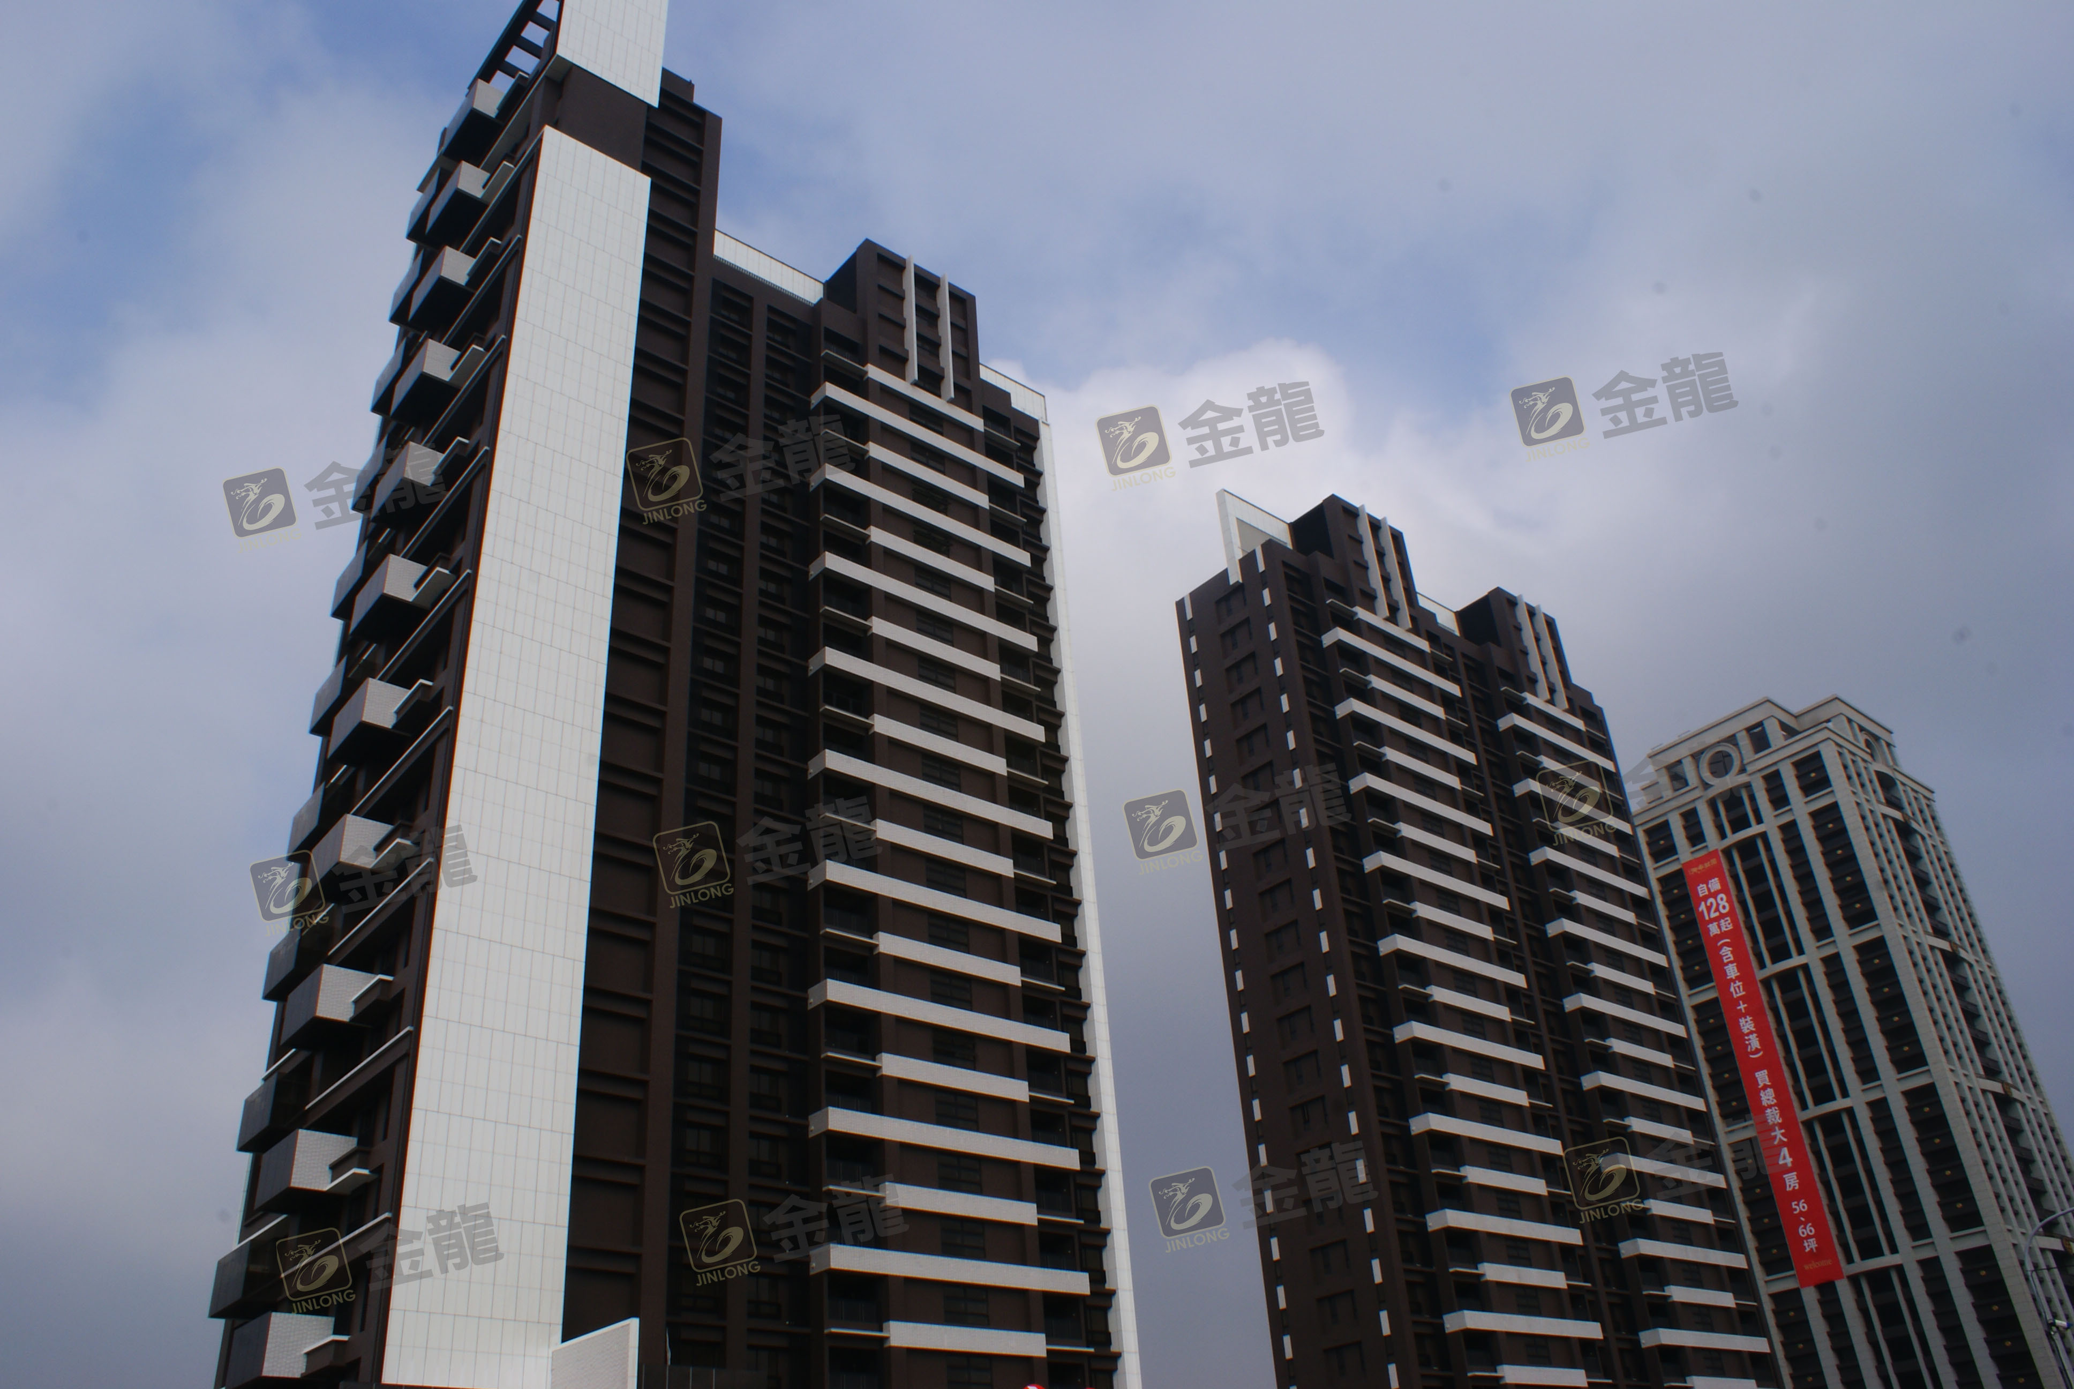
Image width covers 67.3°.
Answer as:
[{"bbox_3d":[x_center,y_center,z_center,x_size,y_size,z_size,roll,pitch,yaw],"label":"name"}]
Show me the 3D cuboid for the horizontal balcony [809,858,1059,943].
[{"bbox_3d":[-5.298,11.932,86.865,16.635,1.073,1.690,21,-39,-37],"label":"horizontal balcony"}]

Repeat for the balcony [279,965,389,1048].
[{"bbox_3d":[-28.096,12.569,62.019,2.304,2.144,3.808,20,-38,-36],"label":"balcony"}]

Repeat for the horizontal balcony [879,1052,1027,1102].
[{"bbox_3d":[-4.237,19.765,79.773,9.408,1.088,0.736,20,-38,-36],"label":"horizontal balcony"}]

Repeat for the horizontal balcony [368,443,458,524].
[{"bbox_3d":[-30.072,-9.841,75.065,2.227,2.144,4.148,21,-39,-37],"label":"horizontal balcony"}]

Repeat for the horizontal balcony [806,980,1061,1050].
[{"bbox_3d":[-4.828,17.272,81.789,15.904,1.088,1.984,20,-38,-36],"label":"horizontal balcony"}]

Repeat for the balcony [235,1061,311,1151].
[{"bbox_3d":[-30.119,16.903,62.519,2.240,2.144,3.904,20,-38,-36],"label":"balcony"}]

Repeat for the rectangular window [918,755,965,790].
[{"bbox_3d":[-5.461,4.663,89.470,2.784,1.760,0.192,20,-38,-36],"label":"rectangular window"}]

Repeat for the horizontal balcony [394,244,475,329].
[{"bbox_3d":[-29.928,-20.308,78.904,1.900,2.080,3.950,21,-40,-36],"label":"horizontal balcony"}]

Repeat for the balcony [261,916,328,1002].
[{"bbox_3d":[-31.118,11.593,66.362,2.132,2.082,4.153,21,-39,-37],"label":"balcony"}]

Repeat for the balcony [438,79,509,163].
[{"bbox_3d":[-30.684,-31.238,85.521,1.900,2.080,3.950,21,-40,-36],"label":"balcony"}]

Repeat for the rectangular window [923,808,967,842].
[{"bbox_3d":[-5.224,7.477,87.865,2.752,1.728,0.192,20,-38,-36],"label":"rectangular window"}]

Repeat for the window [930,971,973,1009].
[{"bbox_3d":[-4.548,15.905,83.022,2.752,1.760,0.192,20,-38,-36],"label":"window"}]

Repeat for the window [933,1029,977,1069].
[{"bbox_3d":[-4.306,18.626,81.482,2.752,1.760,0.192,20,-38,-36],"label":"window"}]

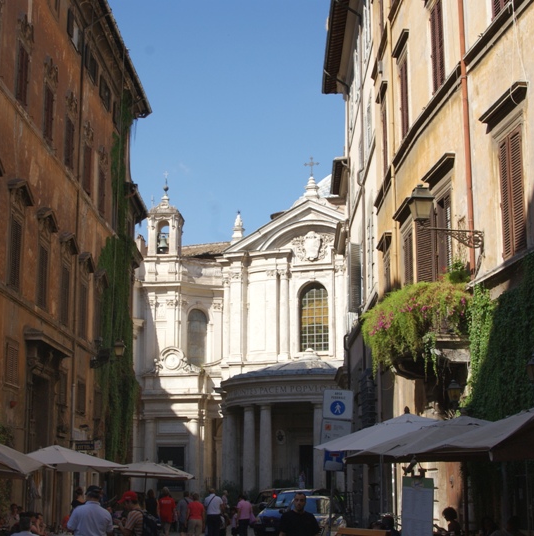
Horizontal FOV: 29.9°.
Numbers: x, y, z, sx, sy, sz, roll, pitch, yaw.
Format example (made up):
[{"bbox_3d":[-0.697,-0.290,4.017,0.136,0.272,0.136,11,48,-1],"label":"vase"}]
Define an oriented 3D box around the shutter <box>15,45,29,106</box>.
[{"bbox_3d":[-7.917,-6.262,32.608,0.060,1.831,1.136,-1,-13,3],"label":"shutter"}]

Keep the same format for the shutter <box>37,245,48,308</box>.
[{"bbox_3d":[-7.749,0.307,34.618,0.060,2.005,1.157,-1,-13,3],"label":"shutter"}]

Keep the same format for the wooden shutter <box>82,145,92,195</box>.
[{"bbox_3d":[-7.459,-4.058,41.660,0.060,1.915,1.237,-1,-13,3],"label":"wooden shutter"}]

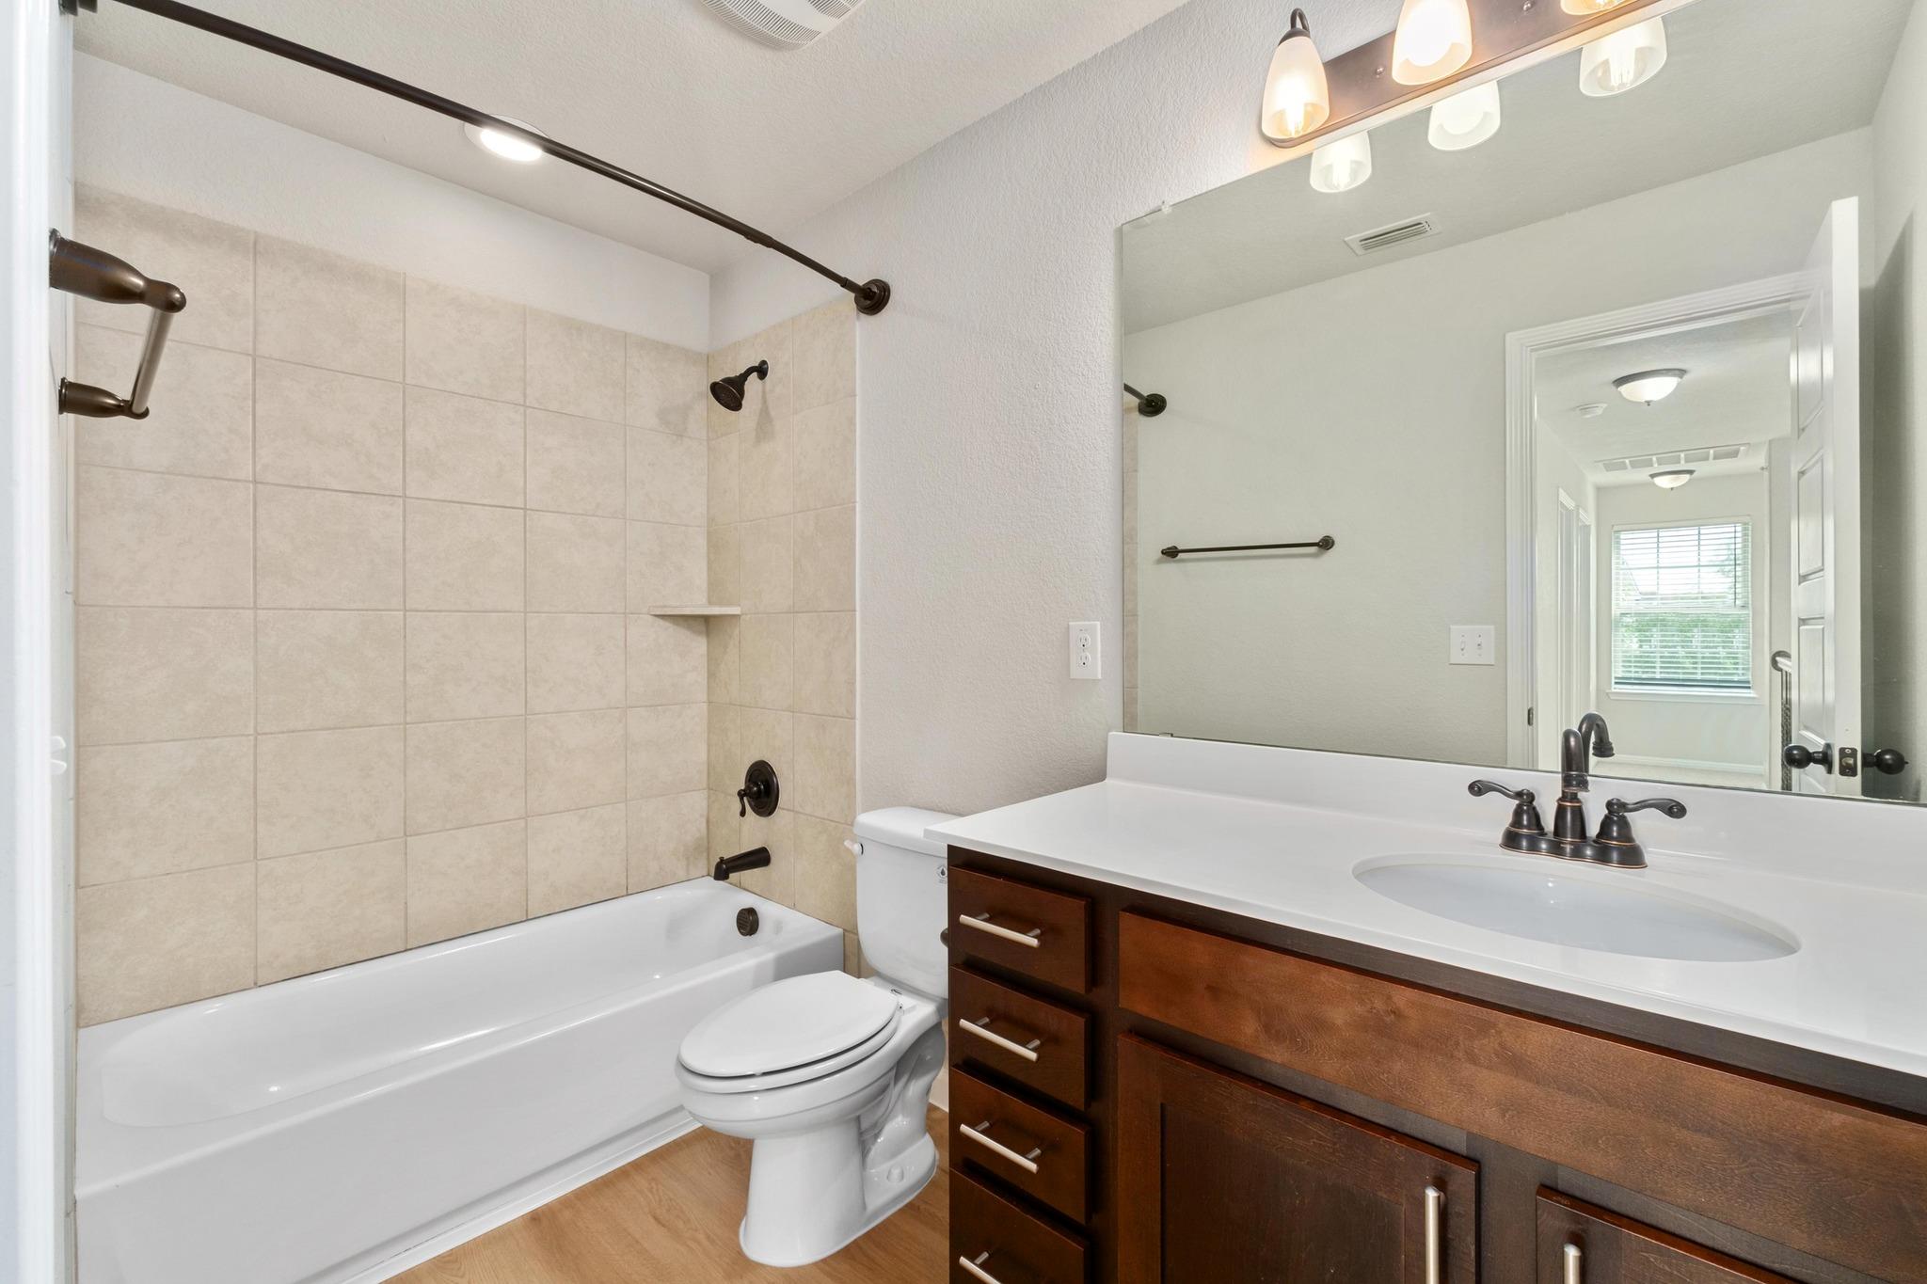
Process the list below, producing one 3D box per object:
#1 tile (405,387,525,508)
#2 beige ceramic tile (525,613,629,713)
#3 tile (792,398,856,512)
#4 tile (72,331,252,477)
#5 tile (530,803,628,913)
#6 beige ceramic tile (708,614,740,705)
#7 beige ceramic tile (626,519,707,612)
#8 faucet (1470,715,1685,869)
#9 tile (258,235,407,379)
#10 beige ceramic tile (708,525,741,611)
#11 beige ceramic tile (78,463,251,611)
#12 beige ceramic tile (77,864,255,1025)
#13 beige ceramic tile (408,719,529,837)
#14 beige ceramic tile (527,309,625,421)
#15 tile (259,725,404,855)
[{"bbox_3d":[-1.420,-0.549,2.299,0.010,0.306,0.303,0,1,43],"label":"tile"},{"bbox_3d":[-1.201,0.068,2.504,0.010,0.302,0.299,0,0,43],"label":"beige ceramic tile"},{"bbox_3d":[-0.408,-0.542,2.366,0.296,0.299,0.009,0,1,43],"label":"tile"},{"bbox_3d":[-1.806,-0.536,1.826,0.009,0.299,0.287,0,1,43],"label":"tile"},{"bbox_3d":[-1.195,0.674,2.497,0.009,0.301,0.299,0,1,43],"label":"tile"},{"bbox_3d":[-0.814,0.063,2.747,0.203,0.300,0.009,0,1,43],"label":"beige ceramic tile"},{"bbox_3d":[-0.999,-0.238,2.720,0.010,0.302,0.289,0,0,43],"label":"beige ceramic tile"},{"bbox_3d":[0.795,0.204,1.065,0.240,0.180,0.150,0,0,43],"label":"faucet"},{"bbox_3d":[-1.627,-0.850,2.073,0.010,0.297,0.303,0,1,43],"label":"tile"},{"bbox_3d":[-0.814,-0.241,2.744,0.203,0.302,0.009,0,1,43],"label":"beige ceramic tile"},{"bbox_3d":[-1.818,-0.234,1.843,0.010,0.302,0.287,0,0,43],"label":"beige ceramic tile"},{"bbox_3d":[-1.817,0.680,1.845,0.010,0.302,0.287,0,0,43],"label":"beige ceramic tile"},{"bbox_3d":[-1.406,0.373,2.283,0.012,0.301,0.299,0,1,43],"label":"beige ceramic tile"},{"bbox_3d":[-1.212,-0.857,2.521,0.010,0.297,0.303,0,1,43],"label":"beige ceramic tile"},{"bbox_3d":[-1.628,0.380,2.082,0.010,0.306,0.303,0,1,43],"label":"tile"}]

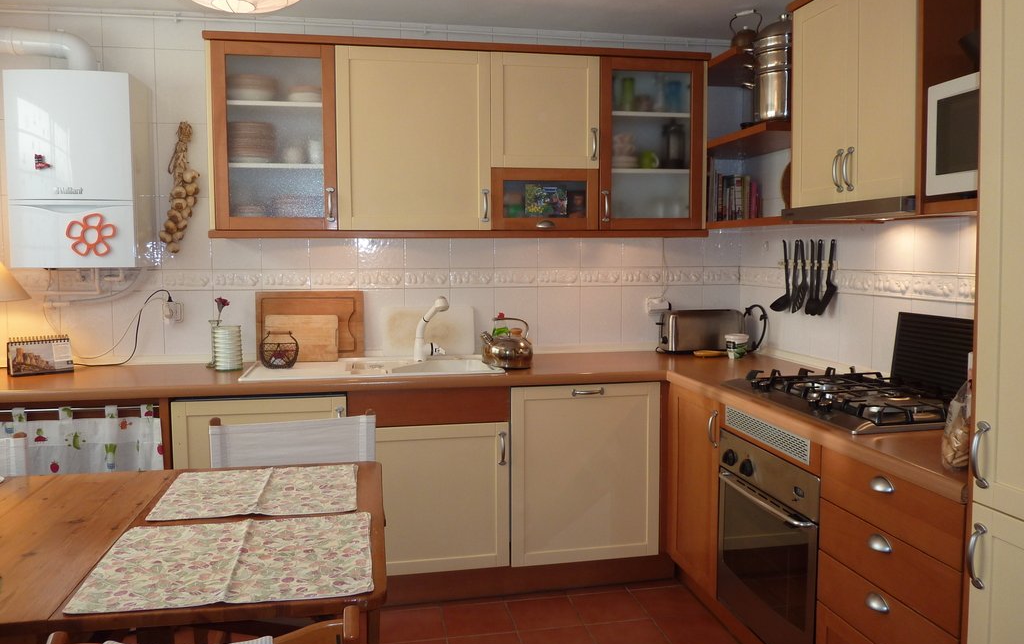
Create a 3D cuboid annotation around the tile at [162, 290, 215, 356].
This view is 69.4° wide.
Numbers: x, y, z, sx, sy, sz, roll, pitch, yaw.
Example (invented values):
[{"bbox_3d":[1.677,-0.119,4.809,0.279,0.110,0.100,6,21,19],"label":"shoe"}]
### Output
[{"bbox_3d":[-1.367,0.009,3.139,0.200,0.285,0.010,-1,4,-10],"label":"tile"}]

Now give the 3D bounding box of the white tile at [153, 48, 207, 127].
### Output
[{"bbox_3d":[-1.375,-0.974,3.079,0.200,0.300,0.010,-1,4,-10],"label":"white tile"}]

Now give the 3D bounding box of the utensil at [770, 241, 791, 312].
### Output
[{"bbox_3d":[1.107,-0.185,3.056,0.085,0.302,0.080,-1,5,-10],"label":"utensil"}]

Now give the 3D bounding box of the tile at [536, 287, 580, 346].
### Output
[{"bbox_3d":[0.219,-0.029,3.426,0.200,0.268,0.012,-1,4,-10],"label":"tile"}]

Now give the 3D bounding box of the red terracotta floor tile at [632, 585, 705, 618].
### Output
[{"bbox_3d":[0.610,1.087,2.856,0.245,0.012,0.245,-1,4,-10],"label":"red terracotta floor tile"}]

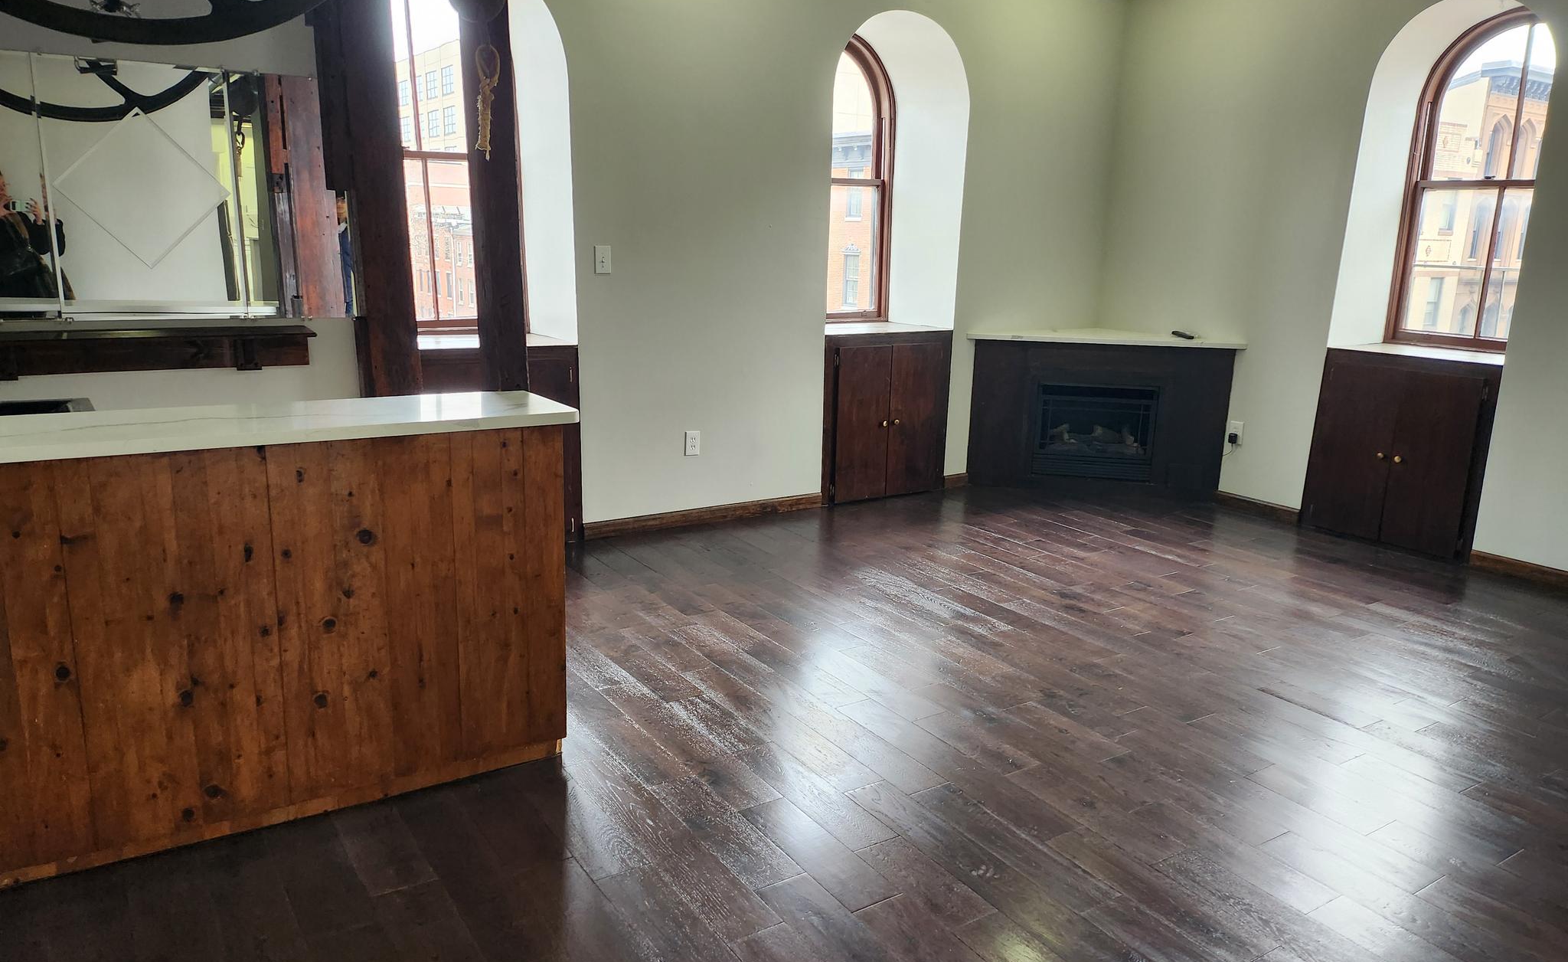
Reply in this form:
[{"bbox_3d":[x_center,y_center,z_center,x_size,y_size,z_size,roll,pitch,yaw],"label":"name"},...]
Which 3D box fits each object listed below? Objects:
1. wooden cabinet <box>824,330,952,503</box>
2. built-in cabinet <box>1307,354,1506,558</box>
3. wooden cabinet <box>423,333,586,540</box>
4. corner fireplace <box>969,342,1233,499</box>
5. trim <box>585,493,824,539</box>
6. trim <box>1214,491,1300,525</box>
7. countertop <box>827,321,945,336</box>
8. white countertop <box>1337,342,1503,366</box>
[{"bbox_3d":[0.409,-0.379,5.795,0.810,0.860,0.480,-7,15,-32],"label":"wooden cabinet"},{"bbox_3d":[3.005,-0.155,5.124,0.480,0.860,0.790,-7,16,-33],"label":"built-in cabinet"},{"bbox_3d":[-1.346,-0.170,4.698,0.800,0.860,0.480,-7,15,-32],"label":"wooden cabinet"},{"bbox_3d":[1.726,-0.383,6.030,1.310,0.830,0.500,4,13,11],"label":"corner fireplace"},{"bbox_3d":[-0.344,0.162,5.131,1.280,0.068,0.020,-7,15,-32],"label":"trim"},{"bbox_3d":[2.428,0.127,5.596,0.020,0.068,0.475,-7,16,-33],"label":"trim"},{"bbox_3d":[0.399,-0.806,5.730,0.810,0.030,0.560,-7,15,-32],"label":"countertop"},{"bbox_3d":[3.049,-0.578,5.048,0.560,0.030,0.790,-7,16,-33],"label":"white countertop"}]

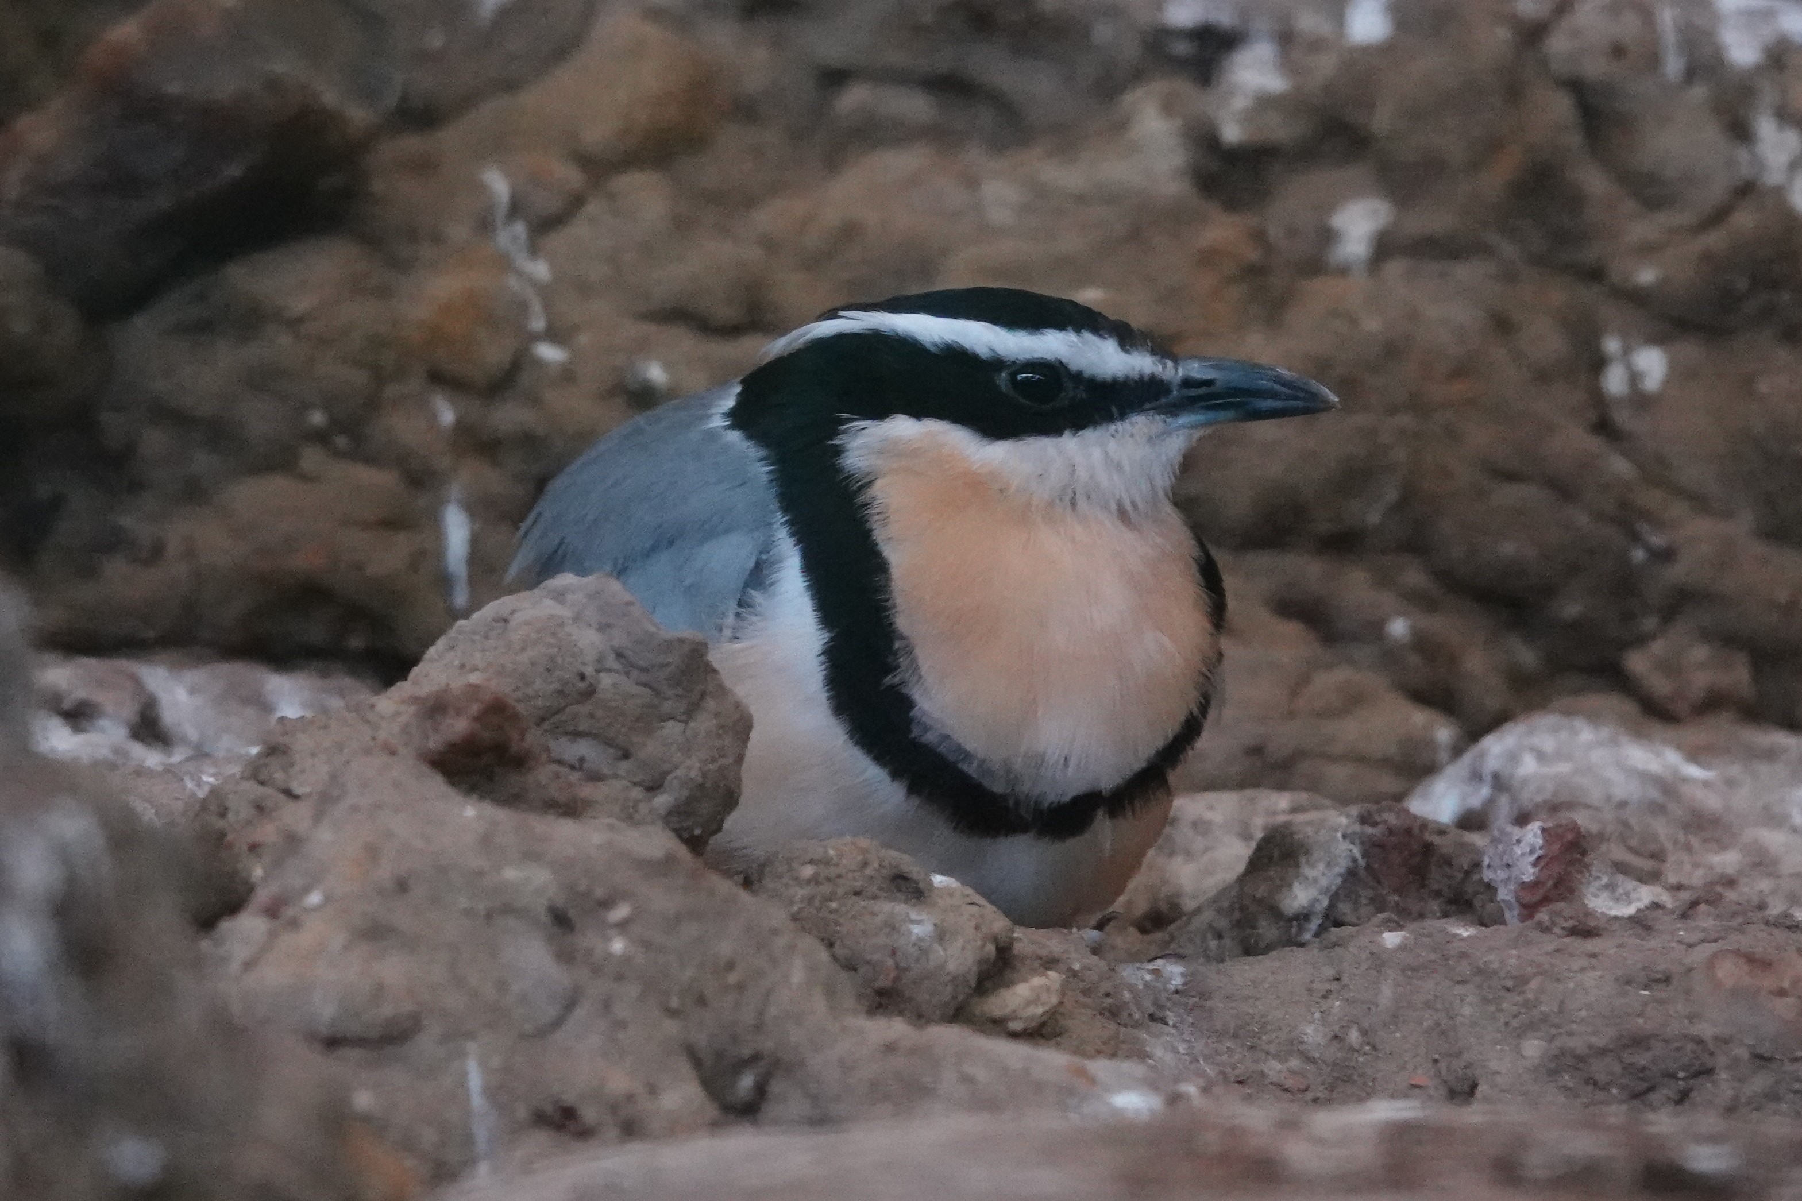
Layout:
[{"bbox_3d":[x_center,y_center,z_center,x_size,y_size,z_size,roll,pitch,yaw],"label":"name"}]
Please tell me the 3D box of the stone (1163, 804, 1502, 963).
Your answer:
[{"bbox_3d":[0.048,0.031,2.050,0.037,0.017,0.023,0,7,0],"label":"stone"}]

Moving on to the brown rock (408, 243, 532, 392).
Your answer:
[{"bbox_3d":[-0.050,-0.033,2.150,0.014,0.017,0.011,0,7,0],"label":"brown rock"}]

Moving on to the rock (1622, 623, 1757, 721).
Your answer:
[{"bbox_3d":[0.091,0.008,2.150,0.016,0.011,0.011,0,7,0],"label":"rock"}]

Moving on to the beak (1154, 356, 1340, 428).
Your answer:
[{"bbox_3d":[0.038,-0.023,2.030,0.021,0.007,0.007,5,5,12],"label":"beak"}]

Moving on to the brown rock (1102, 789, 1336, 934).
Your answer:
[{"bbox_3d":[0.036,0.029,2.080,0.026,0.016,0.019,0,7,0],"label":"brown rock"}]

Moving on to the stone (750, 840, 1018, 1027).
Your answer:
[{"bbox_3d":[-0.002,0.036,2.000,0.029,0.019,0.023,0,7,0],"label":"stone"}]

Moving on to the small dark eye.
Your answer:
[{"bbox_3d":[0.015,-0.024,2.030,0.007,0.005,0.004,-1,7,-5],"label":"small dark eye"}]

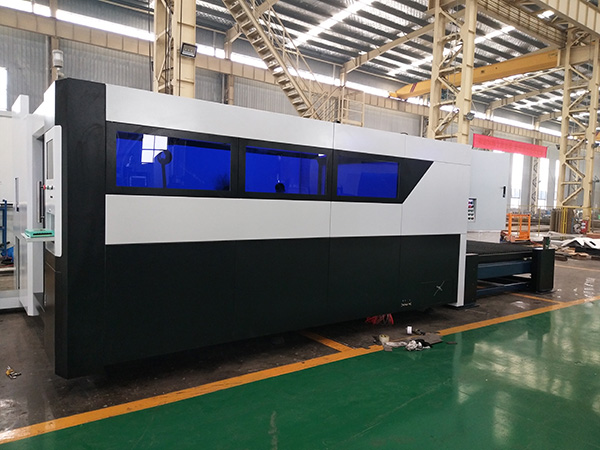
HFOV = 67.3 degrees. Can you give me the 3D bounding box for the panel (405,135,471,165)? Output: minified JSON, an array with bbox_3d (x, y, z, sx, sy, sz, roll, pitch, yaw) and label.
[{"bbox_3d":[1.978,-1.042,6.403,1.490,0.288,0.050,0,3,-36],"label":"panel"}]

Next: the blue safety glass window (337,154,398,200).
[{"bbox_3d":[0.848,-0.571,5.598,1.028,0.454,0.030,0,3,-36],"label":"blue safety glass window"}]

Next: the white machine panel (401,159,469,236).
[{"bbox_3d":[1.948,-0.371,6.423,1.508,1.040,0.050,0,3,-36],"label":"white machine panel"}]

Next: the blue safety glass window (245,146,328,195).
[{"bbox_3d":[-0.134,-0.562,4.875,1.058,0.456,0.030,0,3,-36],"label":"blue safety glass window"}]

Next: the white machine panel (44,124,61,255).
[{"bbox_3d":[-2.147,-0.287,3.923,0.060,1.062,0.704,0,3,-36],"label":"white machine panel"}]

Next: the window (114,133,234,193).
[{"bbox_3d":[-1.128,-0.559,4.141,1.070,0.460,0.030,0,3,-36],"label":"window"}]

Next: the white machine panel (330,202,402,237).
[{"bbox_3d":[0.843,-0.062,5.627,1.228,0.421,0.050,0,3,-36],"label":"white machine panel"}]

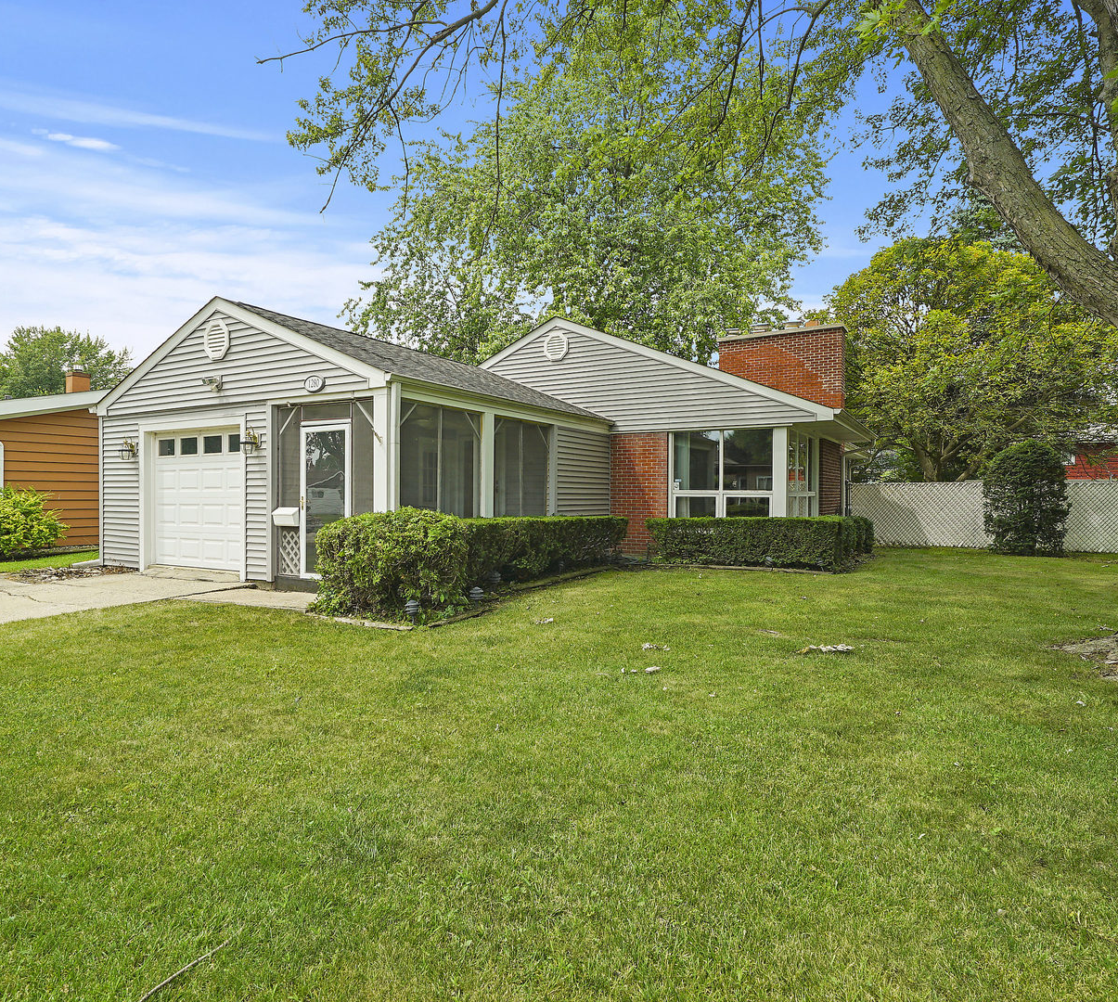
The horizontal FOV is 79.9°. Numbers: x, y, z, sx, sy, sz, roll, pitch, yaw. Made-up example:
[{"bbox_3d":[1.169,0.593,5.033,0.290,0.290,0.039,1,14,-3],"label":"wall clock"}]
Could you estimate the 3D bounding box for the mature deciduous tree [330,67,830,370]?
[{"bbox_3d":[0.980,-7.102,24.500,16.300,16.200,15.300,0,1,2],"label":"mature deciduous tree"}]

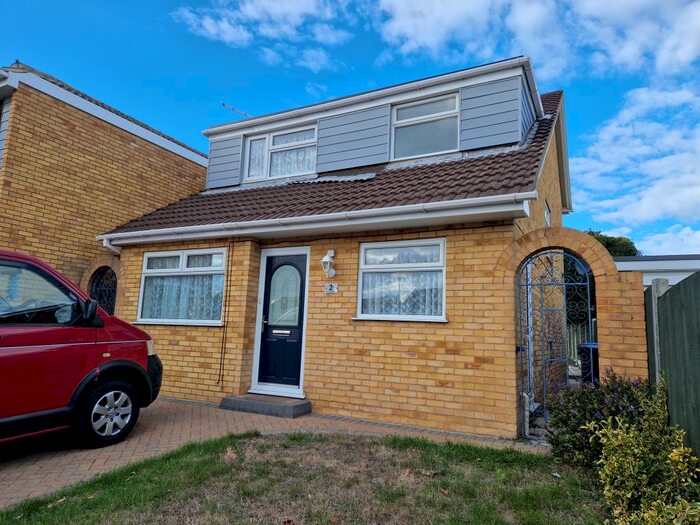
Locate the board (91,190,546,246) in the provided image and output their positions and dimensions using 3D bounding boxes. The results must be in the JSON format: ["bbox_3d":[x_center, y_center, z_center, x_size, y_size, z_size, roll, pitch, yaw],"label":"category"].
[{"bbox_3d":[-1.160,-0.499,6.317,6.835,0.169,0.130,-3,-10,28],"label":"board"}]

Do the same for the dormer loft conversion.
[{"bbox_3d":[0.195,-2.126,9.269,6.586,1.345,2.082,-3,-10,28],"label":"dormer loft conversion"}]

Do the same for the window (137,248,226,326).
[{"bbox_3d":[-2.612,0.385,7.150,1.839,1.168,0.120,-3,-10,28],"label":"window"}]

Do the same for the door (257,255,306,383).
[{"bbox_3d":[-0.952,0.821,6.623,0.727,1.869,0.070,-3,-10,28],"label":"door"}]

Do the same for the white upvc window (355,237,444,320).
[{"bbox_3d":[0.629,0.228,5.820,1.212,1.013,0.120,-3,-10,28],"label":"white upvc window"}]

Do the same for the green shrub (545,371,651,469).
[{"bbox_3d":[2.253,1.404,4.247,0.857,0.807,0.757,-3,-10,28],"label":"green shrub"}]

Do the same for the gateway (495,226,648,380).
[{"bbox_3d":[2.305,0.748,4.957,1.430,2.259,0.219,-3,-10,28],"label":"gateway"}]

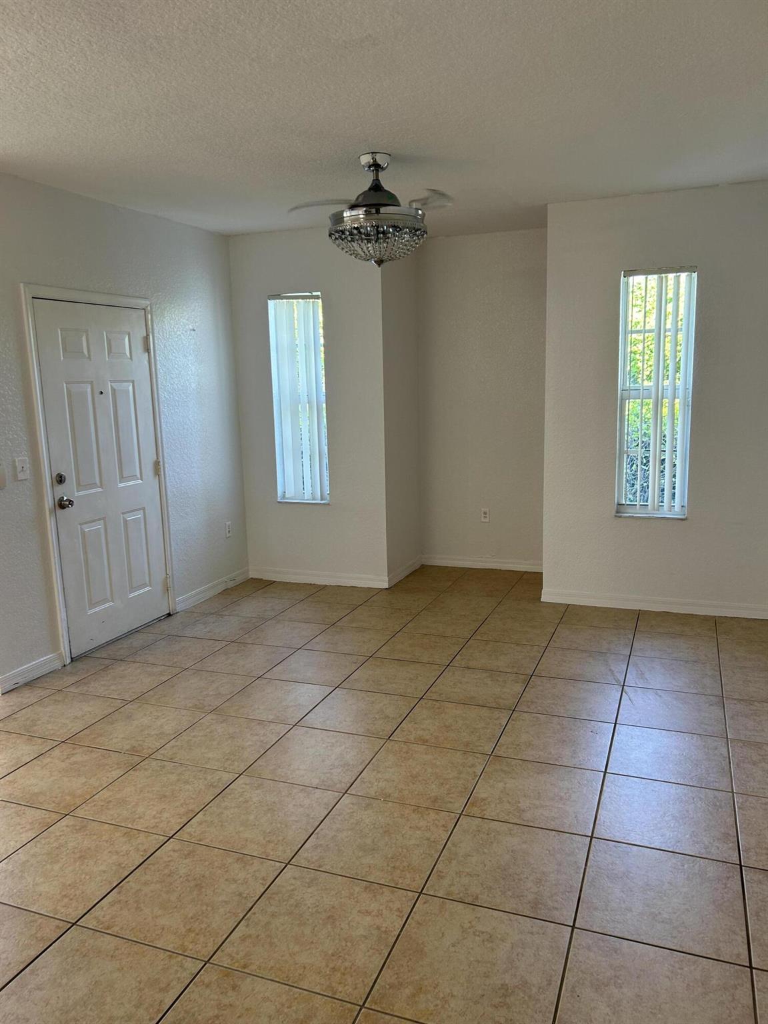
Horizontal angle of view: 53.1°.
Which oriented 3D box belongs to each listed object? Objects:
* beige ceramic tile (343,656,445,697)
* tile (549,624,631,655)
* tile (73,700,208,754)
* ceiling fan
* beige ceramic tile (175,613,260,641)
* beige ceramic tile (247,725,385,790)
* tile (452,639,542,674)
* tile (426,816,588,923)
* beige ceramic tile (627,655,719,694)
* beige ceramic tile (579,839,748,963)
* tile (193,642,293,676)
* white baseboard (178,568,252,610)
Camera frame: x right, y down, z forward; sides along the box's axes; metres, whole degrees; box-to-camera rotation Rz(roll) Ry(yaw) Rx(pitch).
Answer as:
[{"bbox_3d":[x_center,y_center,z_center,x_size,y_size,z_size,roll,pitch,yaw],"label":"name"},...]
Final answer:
[{"bbox_3d":[0.056,0.877,4.061,0.452,0.015,0.452,2,10,21],"label":"beige ceramic tile"},{"bbox_3d":[1.238,0.753,4.567,0.452,0.012,0.452,2,10,21],"label":"tile"},{"bbox_3d":[-1.131,1.001,3.561,0.453,0.012,0.453,2,10,21],"label":"tile"},{"bbox_3d":[-0.032,-1.506,3.861,0.930,0.535,0.930,2,10,21],"label":"ceiling fan"},{"bbox_3d":[-1.053,0.750,4.969,0.451,0.010,0.453,2,10,21],"label":"beige ceramic tile"},{"bbox_3d":[-0.281,1.037,3.249,0.457,0.010,0.457,2,10,21],"label":"beige ceramic tile"},{"bbox_3d":[0.648,0.815,4.313,0.452,0.015,0.452,2,10,21],"label":"tile"},{"bbox_3d":[0.411,1.145,2.492,0.457,0.010,0.457,2,10,21],"label":"tile"},{"bbox_3d":[1.499,0.845,3.980,0.452,0.015,0.452,2,10,21],"label":"beige ceramic tile"},{"bbox_3d":[0.832,1.151,2.302,0.452,0.012,0.452,2,10,21],"label":"beige ceramic tile"},{"bbox_3d":[-0.798,0.847,4.401,0.453,0.012,0.453,2,10,21],"label":"tile"},{"bbox_3d":[-1.264,0.579,5.809,0.015,0.085,0.968,2,10,21],"label":"white baseboard"}]

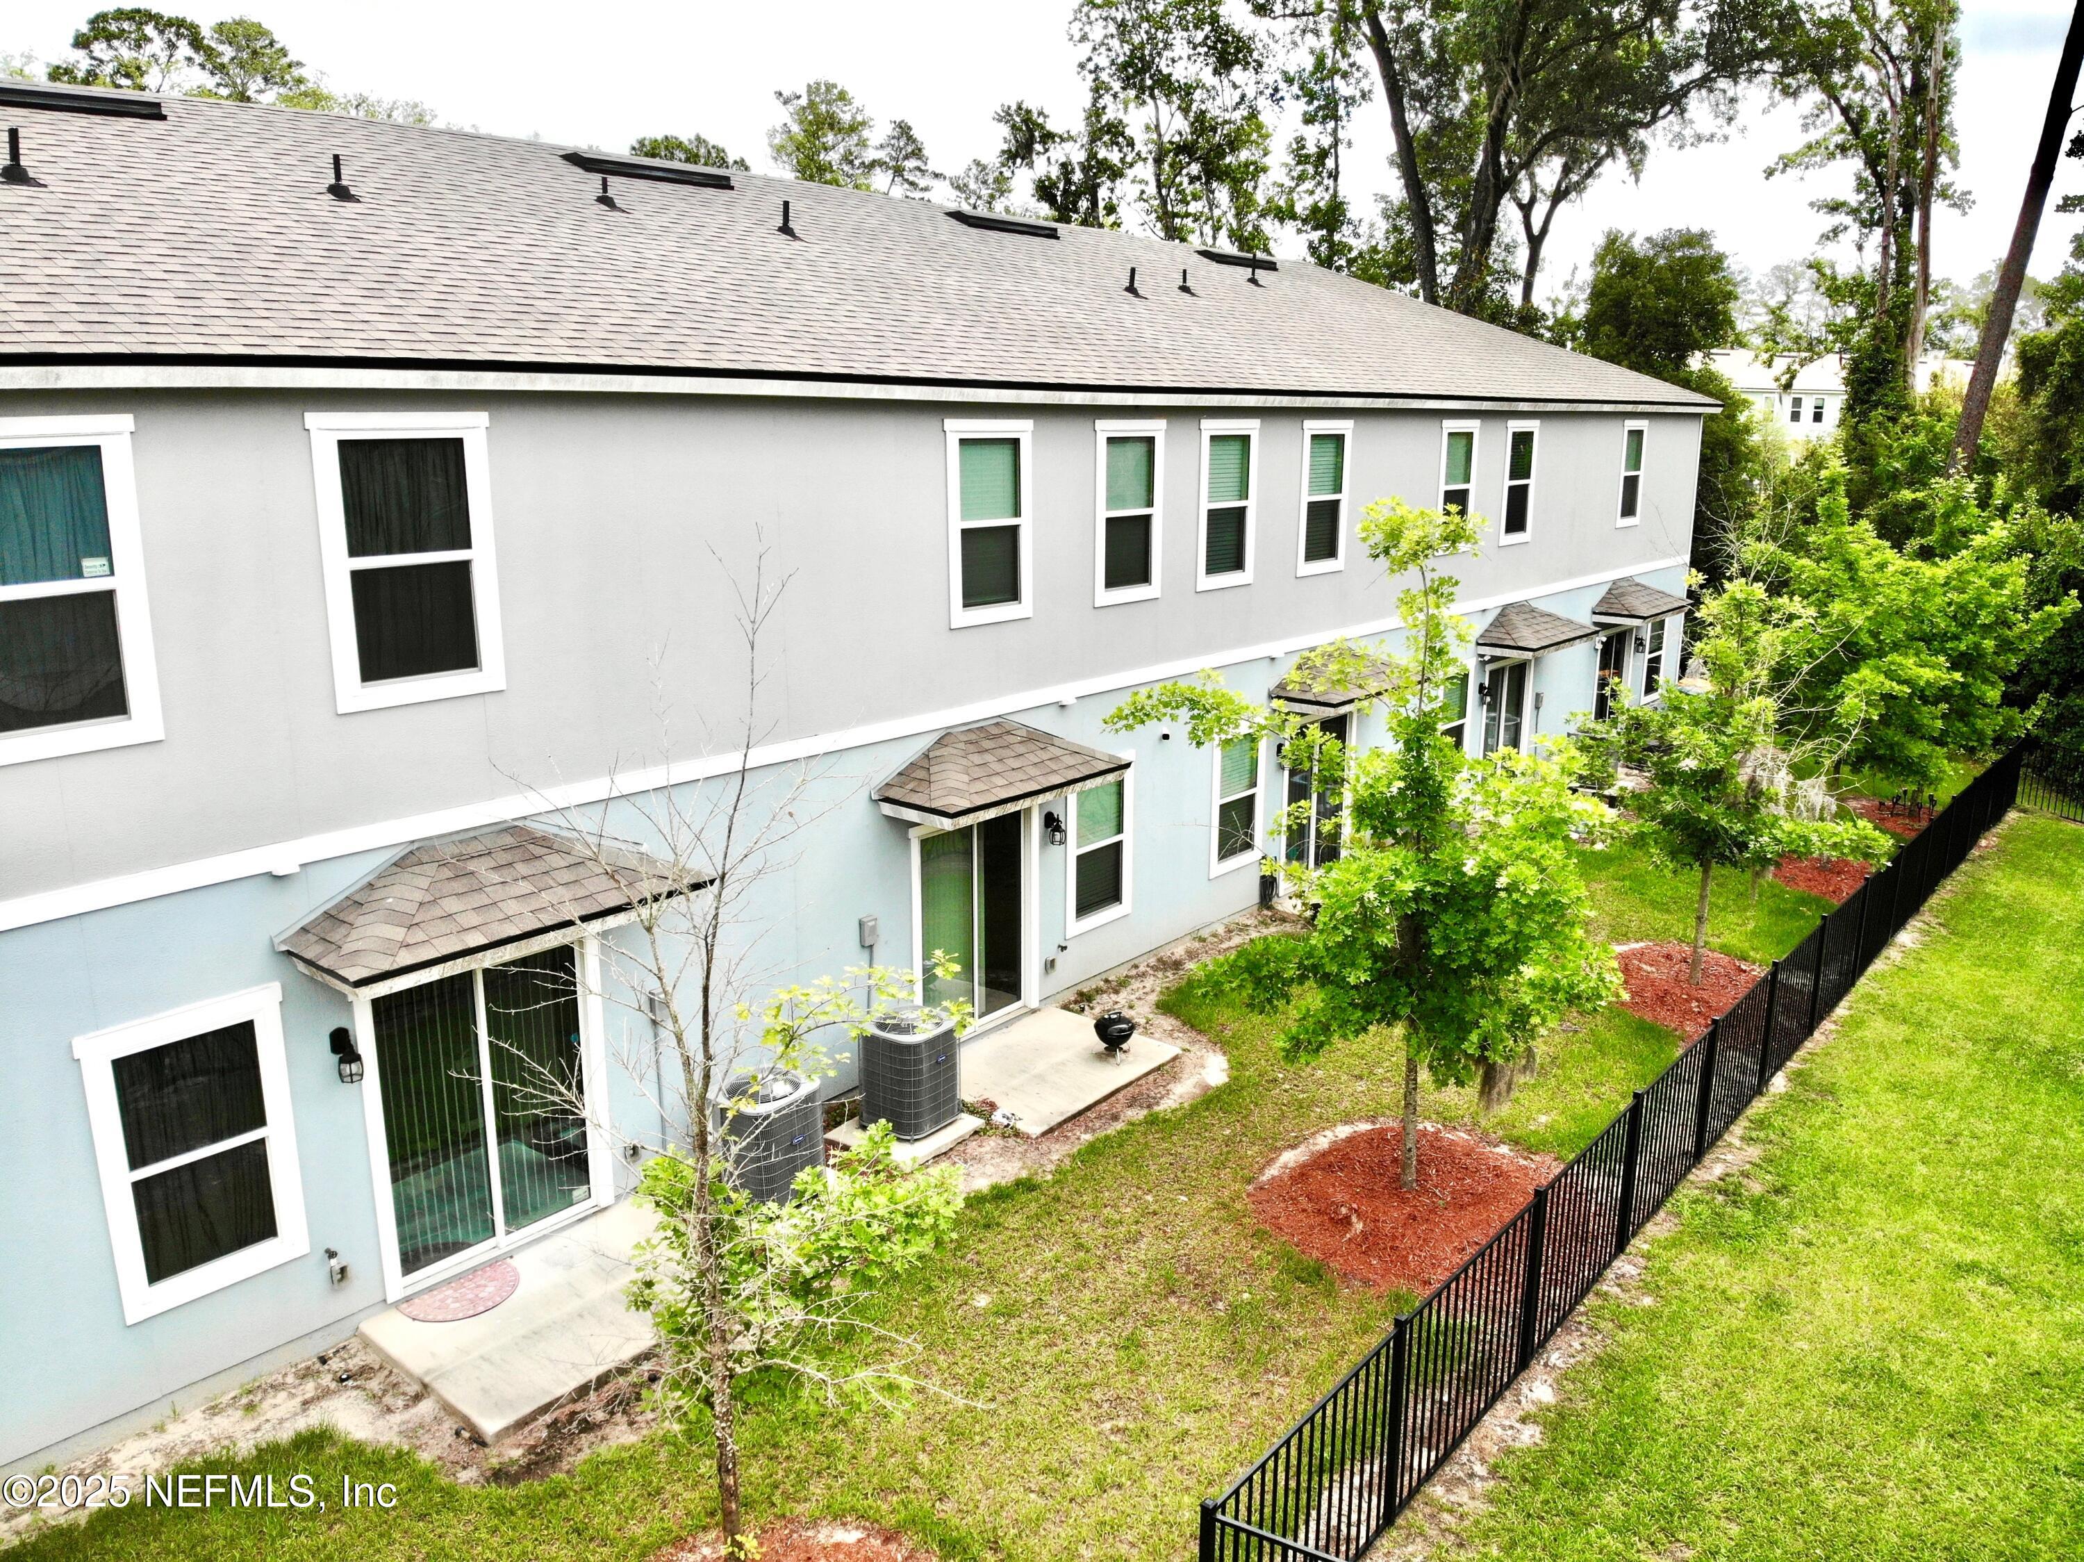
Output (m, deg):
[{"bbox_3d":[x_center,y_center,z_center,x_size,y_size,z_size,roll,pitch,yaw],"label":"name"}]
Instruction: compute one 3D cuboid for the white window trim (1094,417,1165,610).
[{"bbox_3d":[0.871,-2.637,14.256,0.100,1.775,1.100,12,18,39],"label":"white window trim"}]

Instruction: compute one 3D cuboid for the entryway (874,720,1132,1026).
[{"bbox_3d":[-0.295,1.051,13.081,0.970,3.080,2.470,12,18,39],"label":"entryway"}]

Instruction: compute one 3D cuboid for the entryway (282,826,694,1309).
[{"bbox_3d":[-3.479,1.924,9.836,0.900,3.150,2.610,12,18,39],"label":"entryway"}]

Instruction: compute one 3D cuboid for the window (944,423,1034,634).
[{"bbox_3d":[-0.432,-2.344,13.101,0.100,1.823,1.152,12,18,39],"label":"window"}]

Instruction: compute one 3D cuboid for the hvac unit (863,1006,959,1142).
[{"bbox_3d":[-1.098,2.444,12.154,0.660,0.840,0.660,12,18,39],"label":"hvac unit"}]

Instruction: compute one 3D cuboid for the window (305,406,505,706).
[{"bbox_3d":[-3.950,-1.370,9.114,0.100,1.823,1.152,12,18,39],"label":"window"}]

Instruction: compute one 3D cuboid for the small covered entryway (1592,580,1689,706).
[{"bbox_3d":[10.344,-1.880,25.050,0.970,3.080,2.470,12,18,39],"label":"small covered entryway"}]

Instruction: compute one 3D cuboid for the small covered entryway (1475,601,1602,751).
[{"bbox_3d":[7.685,-1.165,22.489,0.900,3.150,2.610,12,18,39],"label":"small covered entryway"}]

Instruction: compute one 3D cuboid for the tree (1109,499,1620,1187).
[{"bbox_3d":[2.409,0.585,10.821,3.750,5.300,3.400,5,15,15],"label":"tree"}]

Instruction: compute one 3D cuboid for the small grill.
[{"bbox_3d":[0.687,2.364,13.394,0.380,0.420,0.380,0,14,0],"label":"small grill"}]

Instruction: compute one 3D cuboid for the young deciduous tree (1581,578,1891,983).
[{"bbox_3d":[7.421,0.048,15.452,3.081,4.430,2.927,7,15,26],"label":"young deciduous tree"}]

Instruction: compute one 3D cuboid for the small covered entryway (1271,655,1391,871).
[{"bbox_3d":[3.737,-0.060,17.618,0.970,3.080,2.470,12,18,39],"label":"small covered entryway"}]

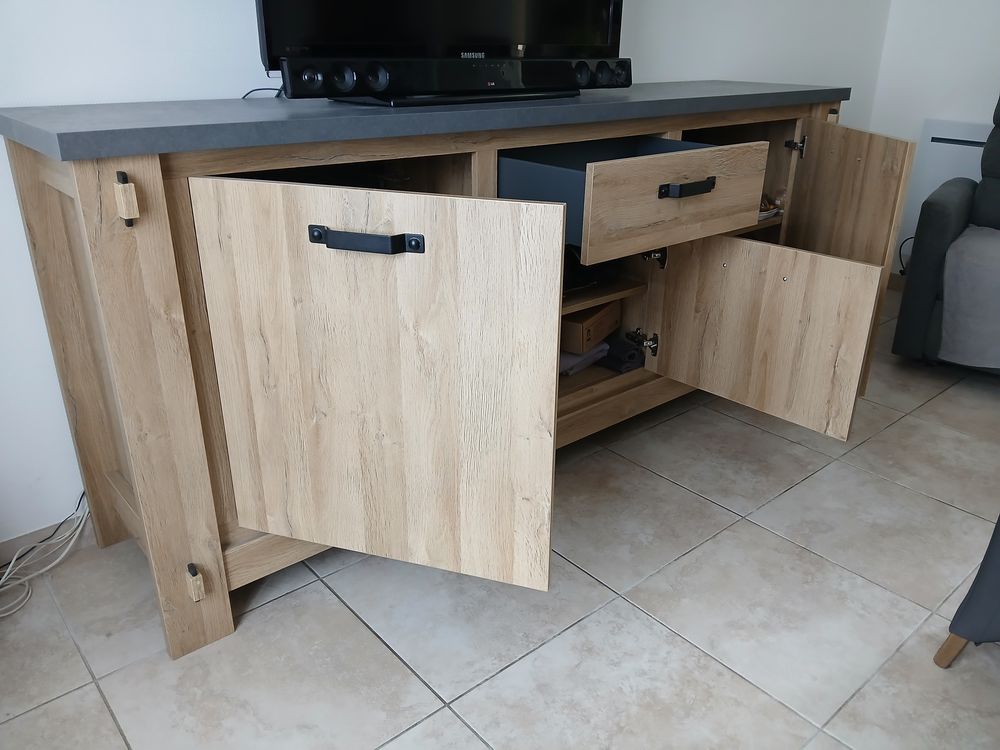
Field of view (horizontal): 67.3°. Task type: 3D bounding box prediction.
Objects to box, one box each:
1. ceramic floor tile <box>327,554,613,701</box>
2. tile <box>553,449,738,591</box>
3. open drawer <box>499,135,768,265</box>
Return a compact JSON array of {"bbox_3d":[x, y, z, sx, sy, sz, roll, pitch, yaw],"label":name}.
[{"bbox_3d":[-0.064,0.456,1.604,0.450,0.010,0.446,-18,29,-37],"label":"ceramic floor tile"},{"bbox_3d":[0.282,0.343,1.874,0.450,0.010,0.446,-18,29,-37],"label":"tile"},{"bbox_3d":[0.273,-0.430,1.723,0.605,0.190,0.403,-19,30,-38],"label":"open drawer"}]

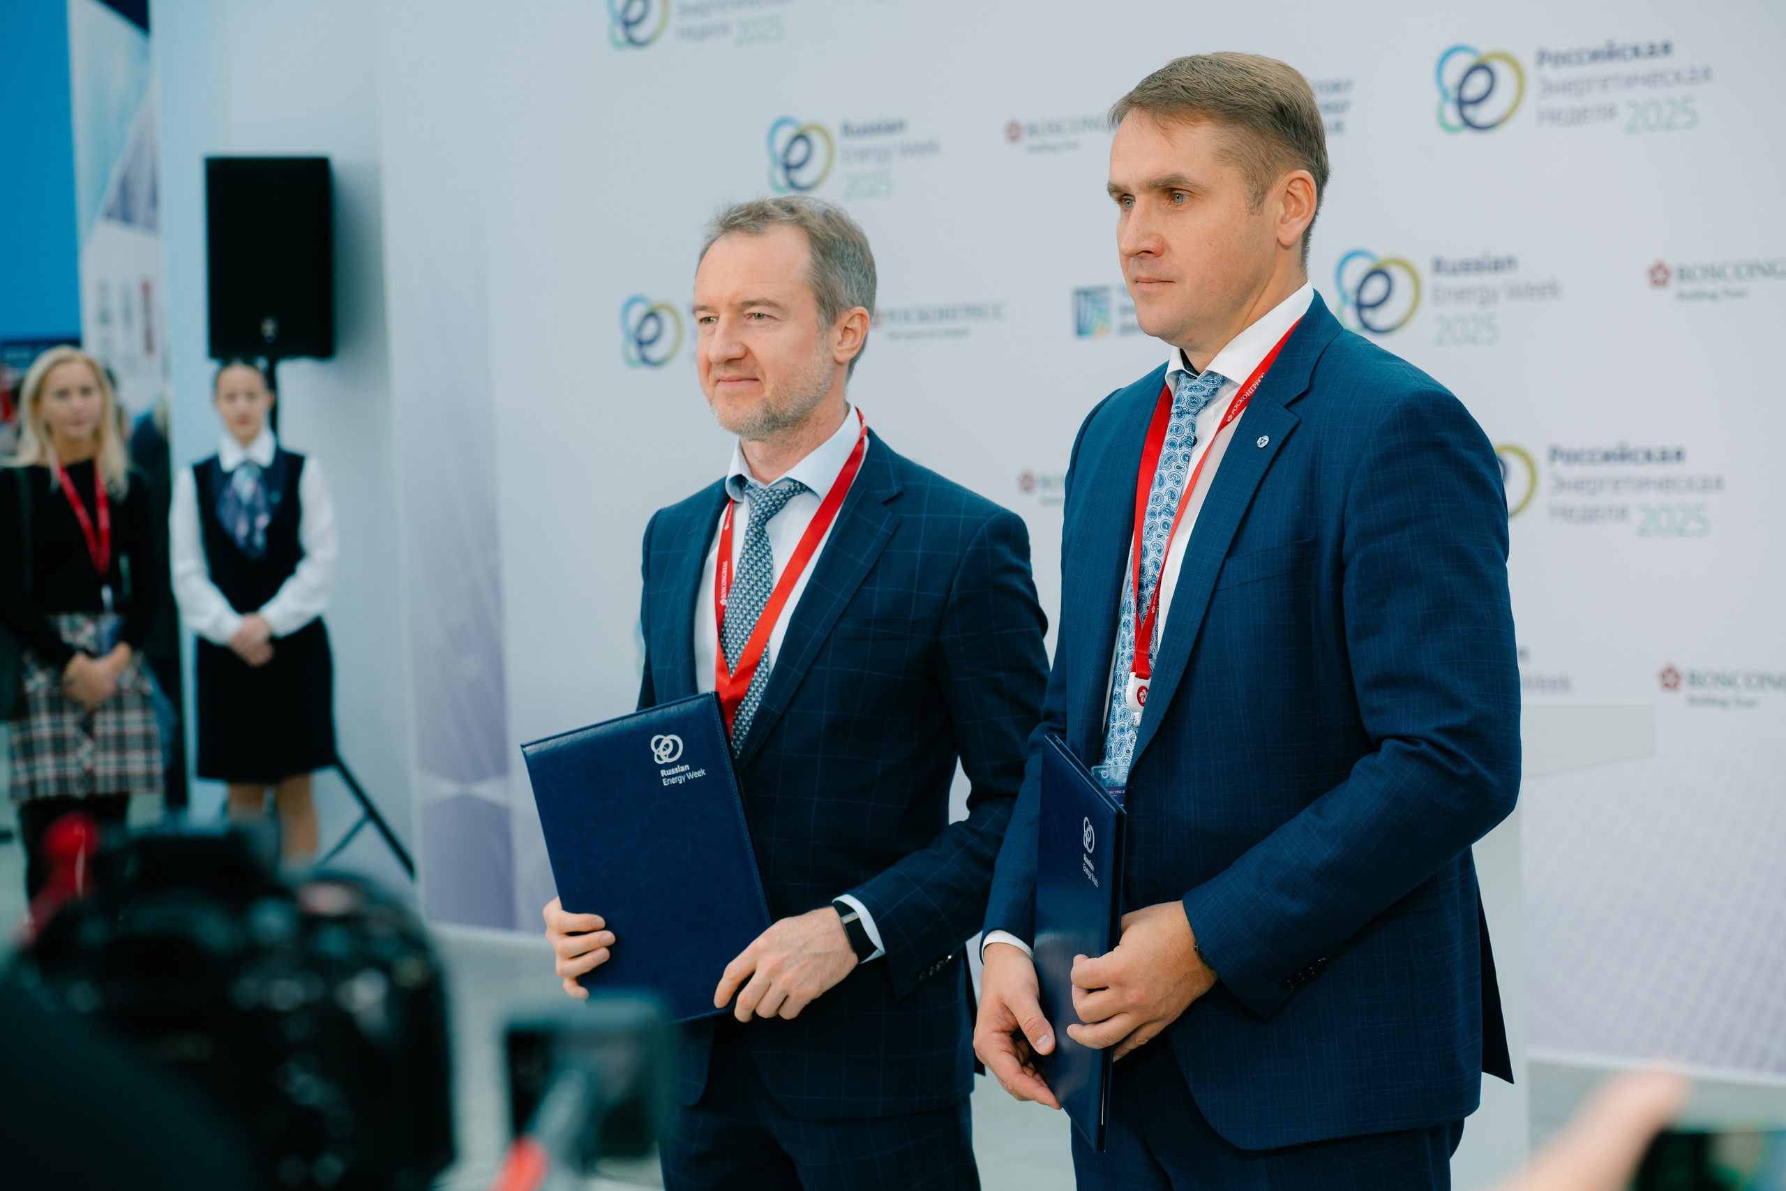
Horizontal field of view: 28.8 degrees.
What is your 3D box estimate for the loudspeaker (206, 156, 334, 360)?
[{"bbox_3d":[-1.902,-1.030,10.600,0.380,0.610,0.360,-1,4,-7],"label":"loudspeaker"}]

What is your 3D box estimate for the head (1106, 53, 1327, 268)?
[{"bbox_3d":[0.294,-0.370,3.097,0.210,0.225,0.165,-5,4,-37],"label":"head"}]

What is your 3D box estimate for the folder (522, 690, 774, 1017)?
[{"bbox_3d":[-0.236,0.275,3.482,0.218,0.308,0.018,-16,-4,20],"label":"folder"}]

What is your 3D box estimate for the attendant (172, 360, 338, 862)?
[{"bbox_3d":[-1.718,0.197,9.452,0.470,1.670,0.310,-3,4,-16],"label":"attendant"}]

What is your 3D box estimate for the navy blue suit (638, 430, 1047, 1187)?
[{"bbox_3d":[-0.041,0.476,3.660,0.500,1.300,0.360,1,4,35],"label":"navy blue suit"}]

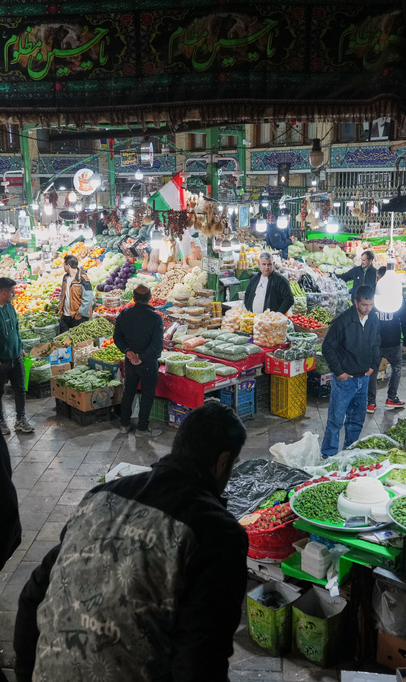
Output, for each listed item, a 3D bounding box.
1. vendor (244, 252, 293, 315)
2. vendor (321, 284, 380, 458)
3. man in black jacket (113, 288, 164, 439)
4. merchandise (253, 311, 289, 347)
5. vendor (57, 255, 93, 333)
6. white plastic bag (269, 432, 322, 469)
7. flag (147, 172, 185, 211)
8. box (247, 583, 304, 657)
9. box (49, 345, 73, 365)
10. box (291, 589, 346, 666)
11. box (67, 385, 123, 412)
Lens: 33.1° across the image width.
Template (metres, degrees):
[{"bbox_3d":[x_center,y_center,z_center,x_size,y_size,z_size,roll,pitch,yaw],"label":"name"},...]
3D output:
[{"bbox_3d":[0.848,-0.295,9.105,0.620,1.750,0.380,5,13,23],"label":"vendor"},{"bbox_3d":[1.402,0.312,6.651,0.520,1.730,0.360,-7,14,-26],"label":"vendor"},{"bbox_3d":[-0.700,0.208,7.548,0.530,1.670,0.360,2,12,12],"label":"man in black jacket"},{"bbox_3d":[0.858,-0.142,8.726,0.420,0.370,0.400,1,13,8],"label":"merchandise"},{"bbox_3d":[-1.766,-0.329,9.585,0.520,1.750,0.360,9,15,37],"label":"vendor"},{"bbox_3d":[0.906,1.067,6.729,0.480,0.320,0.340,0,12,0],"label":"white plastic bag"},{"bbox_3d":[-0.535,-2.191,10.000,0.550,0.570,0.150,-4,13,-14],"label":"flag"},{"bbox_3d":[0.421,1.638,4.036,0.215,0.310,0.215,-12,17,-40],"label":"box"},{"bbox_3d":[-1.889,0.156,8.675,0.288,0.189,0.404,-10,15,-37],"label":"box"},{"bbox_3d":[0.678,1.669,3.991,0.224,0.303,0.237,10,16,39],"label":"box"},{"bbox_3d":[-1.295,0.639,8.166,0.518,0.223,0.412,-10,16,-39],"label":"box"}]

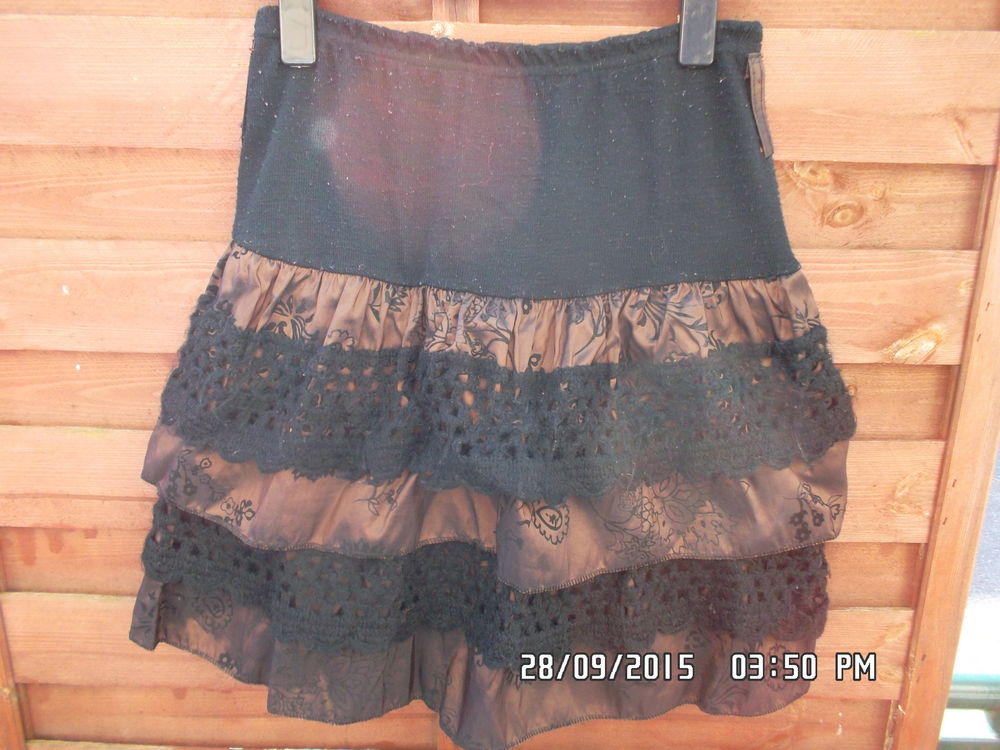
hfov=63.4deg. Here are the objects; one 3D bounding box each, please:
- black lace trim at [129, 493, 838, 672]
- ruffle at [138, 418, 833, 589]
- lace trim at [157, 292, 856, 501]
[{"bbox_3d":[-0.010,0.168,0.671,0.572,0.139,0.075,1,16,0],"label":"black lace trim"},{"bbox_3d":[-0.002,0.103,0.653,0.567,0.131,0.075,1,16,0],"label":"ruffle"},{"bbox_3d":[0.005,0.015,0.628,0.543,0.153,0.075,1,16,0],"label":"lace trim"}]

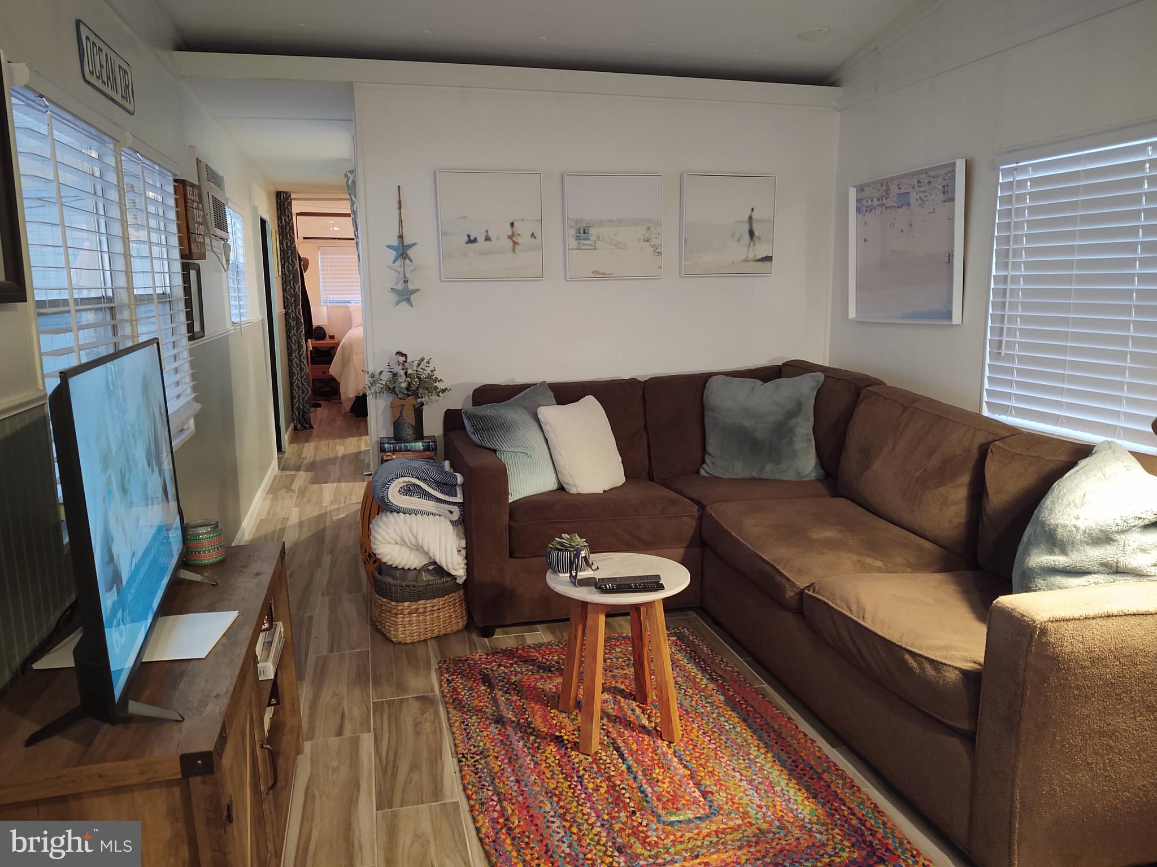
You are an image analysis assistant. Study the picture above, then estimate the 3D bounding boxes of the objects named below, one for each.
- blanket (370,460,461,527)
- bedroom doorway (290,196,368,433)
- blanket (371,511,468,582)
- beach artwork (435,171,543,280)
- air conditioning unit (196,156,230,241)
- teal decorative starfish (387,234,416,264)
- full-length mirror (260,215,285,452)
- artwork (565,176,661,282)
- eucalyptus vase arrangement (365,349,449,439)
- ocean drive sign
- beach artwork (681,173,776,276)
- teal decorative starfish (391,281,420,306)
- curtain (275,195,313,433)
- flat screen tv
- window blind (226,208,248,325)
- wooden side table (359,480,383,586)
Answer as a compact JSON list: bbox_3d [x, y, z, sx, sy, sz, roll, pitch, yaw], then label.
[{"bbox_3d":[-0.603,0.208,3.365,0.333,0.202,0.302,-3,10,-13],"label":"blanket"},{"bbox_3d":[-2.096,-1.021,7.800,0.700,2.020,0.120,-3,10,-13],"label":"bedroom doorway"},{"bbox_3d":[-0.602,0.423,3.366,0.345,0.230,0.290,-3,10,-13],"label":"blanket"},{"bbox_3d":[-0.400,-0.950,4.143,0.478,0.487,0.030,-3,10,-13],"label":"beach artwork"},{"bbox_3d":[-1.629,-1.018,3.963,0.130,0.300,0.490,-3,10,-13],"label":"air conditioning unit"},{"bbox_3d":[-0.795,-0.829,4.071,0.141,0.131,0.020,-3,10,-13],"label":"teal decorative starfish"},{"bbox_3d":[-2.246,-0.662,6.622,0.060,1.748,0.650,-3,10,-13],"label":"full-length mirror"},{"bbox_3d":[0.160,-0.910,3.952,0.450,0.460,0.035,-3,10,-13],"label":"artwork"},{"bbox_3d":[-0.720,-0.158,3.822,0.363,0.383,0.302,-3,10,-13],"label":"eucalyptus vase arrangement"},{"bbox_3d":[-1.383,-1.061,2.652,0.018,0.149,0.569,-3,10,-13],"label":"ocean drive sign"},{"bbox_3d":[0.735,-1.012,4.406,0.477,0.484,0.030,-3,10,-13],"label":"beach artwork"},{"bbox_3d":[-0.729,-0.590,3.810,0.125,0.107,0.022,-3,10,-13],"label":"teal decorative starfish"},{"bbox_3d":[-2.454,-1.038,7.826,0.192,2.066,0.131,-3,10,-13],"label":"curtain"},{"bbox_3d":[-0.823,0.130,1.646,0.200,0.555,0.885,-4,10,-17],"label":"flat screen tv"},{"bbox_3d":[-1.754,-0.883,4.639,0.055,0.600,0.750,-3,10,-13],"label":"window blind"},{"bbox_3d":[-0.702,0.420,3.771,0.410,0.500,0.410,-3,10,-13],"label":"wooden side table"}]

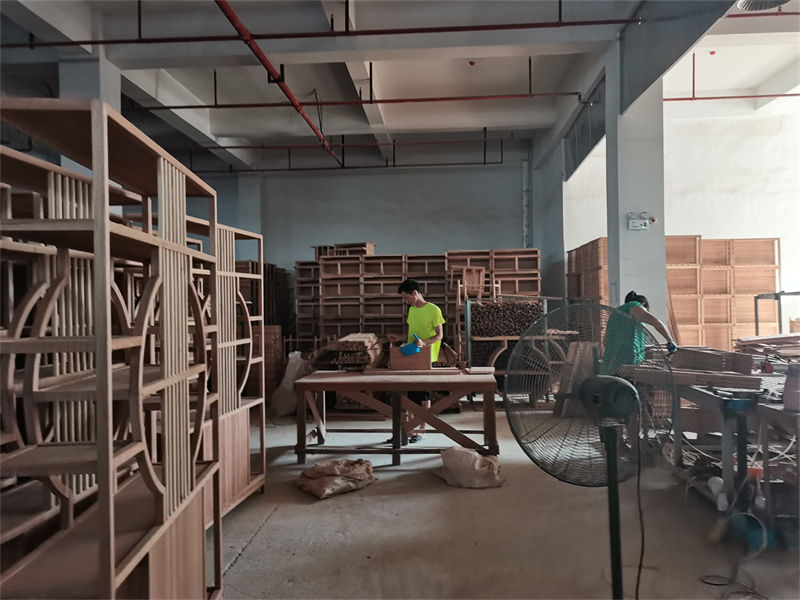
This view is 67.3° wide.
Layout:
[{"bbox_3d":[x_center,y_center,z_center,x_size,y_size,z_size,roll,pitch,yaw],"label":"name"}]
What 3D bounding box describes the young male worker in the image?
[{"bbox_3d":[0.158,0.624,6.214,0.500,1.660,0.440,-1,0,36],"label":"young male worker"}]

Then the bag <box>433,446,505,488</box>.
[{"bbox_3d":[0.563,1.337,4.909,0.560,0.240,0.450,-1,0,4],"label":"bag"}]

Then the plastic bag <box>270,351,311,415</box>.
[{"bbox_3d":[-1.416,1.051,7.847,0.460,0.830,0.420,-1,0,5],"label":"plastic bag"}]

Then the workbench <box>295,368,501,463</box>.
[{"bbox_3d":[-0.025,1.085,5.737,1.820,0.750,0.800,-1,0,4],"label":"workbench"}]

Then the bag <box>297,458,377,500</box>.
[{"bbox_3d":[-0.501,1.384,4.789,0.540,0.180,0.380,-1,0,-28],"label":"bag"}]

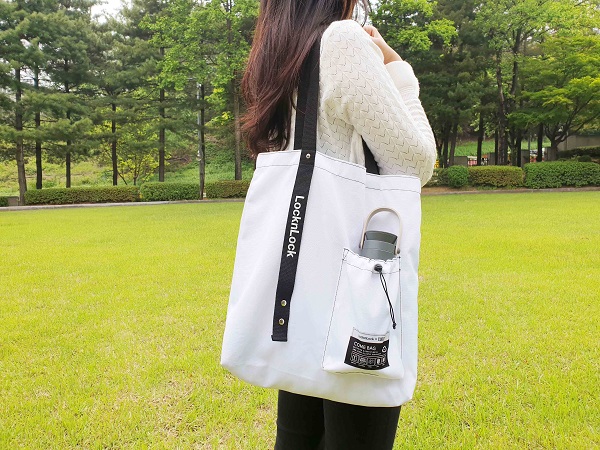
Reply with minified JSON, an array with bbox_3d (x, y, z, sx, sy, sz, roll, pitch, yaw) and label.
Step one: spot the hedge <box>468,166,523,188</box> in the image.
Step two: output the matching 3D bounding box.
[{"bbox_3d":[6.706,-1.653,15.500,1.509,0.673,0.800,-1,6,0],"label":"hedge"}]

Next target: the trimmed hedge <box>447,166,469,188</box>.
[{"bbox_3d":[5.267,-1.593,15.100,0.700,0.710,0.700,-1,6,0],"label":"trimmed hedge"}]

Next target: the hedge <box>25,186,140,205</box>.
[{"bbox_3d":[-7.319,-1.001,15.300,3.600,0.520,0.750,-1,7,-3],"label":"hedge"}]

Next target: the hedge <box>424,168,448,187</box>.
[{"bbox_3d":[4.566,-1.640,15.700,0.972,0.595,0.700,-1,6,0],"label":"hedge"}]

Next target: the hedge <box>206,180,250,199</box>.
[{"bbox_3d":[-2.321,-1.221,15.500,1.730,0.577,0.750,-1,6,-2],"label":"hedge"}]

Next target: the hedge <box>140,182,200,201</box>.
[{"bbox_3d":[-4.394,-1.143,15.400,1.825,0.567,0.750,-1,6,-3],"label":"hedge"}]

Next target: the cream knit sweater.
[{"bbox_3d":[0.060,-0.175,1.070,0.370,0.530,0.430,-5,8,-34],"label":"cream knit sweater"}]

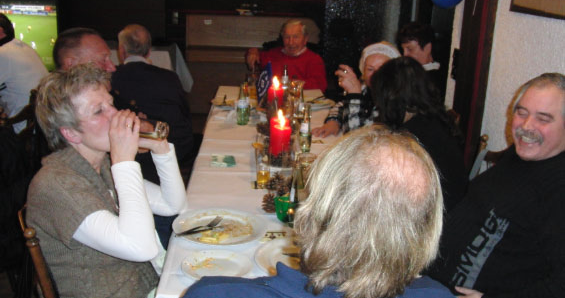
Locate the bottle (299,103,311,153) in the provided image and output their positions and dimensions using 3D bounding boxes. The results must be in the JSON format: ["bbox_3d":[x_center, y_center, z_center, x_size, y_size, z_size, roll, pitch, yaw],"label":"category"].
[{"bbox_3d":[0.097,-0.090,2.521,0.054,0.205,0.054,2,16,0],"label":"bottle"}]

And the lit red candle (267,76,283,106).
[{"bbox_3d":[-0.042,-0.297,3.150,0.080,0.175,0.080,2,16,0],"label":"lit red candle"}]

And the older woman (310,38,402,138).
[{"bbox_3d":[0.459,0.044,3.049,0.720,1.180,0.550,0,16,-7],"label":"older woman"}]

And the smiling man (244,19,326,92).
[{"bbox_3d":[0.042,-0.297,4.173,0.580,1.200,0.740,3,16,3],"label":"smiling man"}]

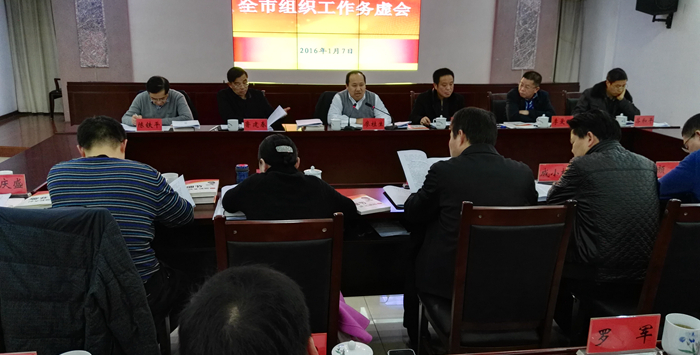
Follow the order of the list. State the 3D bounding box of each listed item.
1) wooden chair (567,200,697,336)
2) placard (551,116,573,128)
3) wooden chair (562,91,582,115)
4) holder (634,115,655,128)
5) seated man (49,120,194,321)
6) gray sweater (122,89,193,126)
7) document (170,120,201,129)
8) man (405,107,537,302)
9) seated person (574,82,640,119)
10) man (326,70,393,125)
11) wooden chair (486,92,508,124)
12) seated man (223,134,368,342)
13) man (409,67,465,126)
[{"bbox_3d":[1.274,0.513,2.435,0.440,1.030,0.570,-2,14,-10],"label":"wooden chair"},{"bbox_3d":[1.888,-0.485,5.040,0.215,0.108,0.050,-1,13,-8],"label":"placard"},{"bbox_3d":[2.594,-0.433,6.194,0.480,0.960,0.580,-1,14,-8],"label":"wooden chair"},{"bbox_3d":[2.812,-0.534,5.394,0.205,0.100,0.060,-1,15,-9],"label":"holder"},{"bbox_3d":[-0.922,0.379,2.350,0.560,1.270,0.780,-1,13,-8],"label":"seated man"},{"bbox_3d":[-1.690,-0.549,5.089,0.580,0.520,0.550,-1,14,-8],"label":"gray sweater"},{"bbox_3d":[-1.360,-0.453,4.702,0.210,0.030,0.290,-1,14,-8],"label":"document"},{"bbox_3d":[0.510,0.327,2.558,0.560,1.270,0.740,-3,15,-16],"label":"man"},{"bbox_3d":[2.465,-0.412,5.531,0.640,1.280,0.750,-1,13,-8],"label":"seated person"},{"bbox_3d":[0.054,-0.403,5.405,0.590,1.200,0.780,-1,14,-8],"label":"man"},{"bbox_3d":[1.630,-0.325,5.676,0.440,1.020,0.560,-1,13,-8],"label":"wooden chair"},{"bbox_3d":[-0.255,0.393,2.476,0.600,1.160,0.760,-1,15,-9],"label":"seated man"},{"bbox_3d":[0.830,-0.427,5.537,0.540,1.260,0.700,-1,15,-9],"label":"man"}]

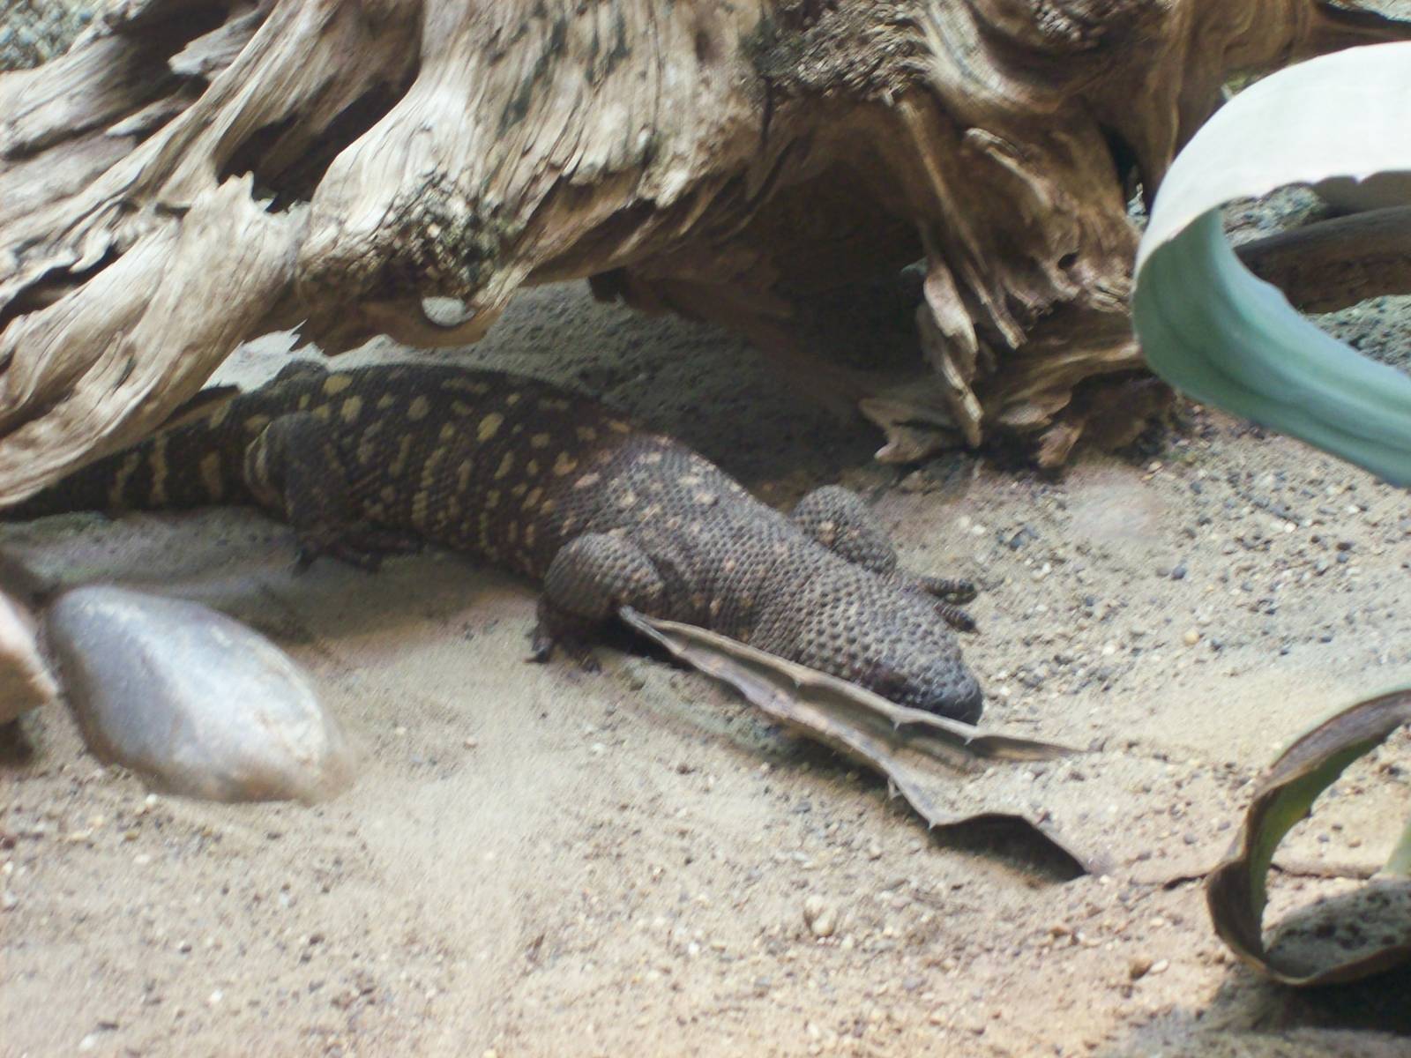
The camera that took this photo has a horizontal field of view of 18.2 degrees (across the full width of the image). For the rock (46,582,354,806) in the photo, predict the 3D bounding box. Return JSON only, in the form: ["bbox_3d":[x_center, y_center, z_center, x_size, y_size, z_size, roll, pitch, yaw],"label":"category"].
[{"bbox_3d":[-0.208,0.069,1.800,0.090,0.066,0.156,-27,42,-34],"label":"rock"}]

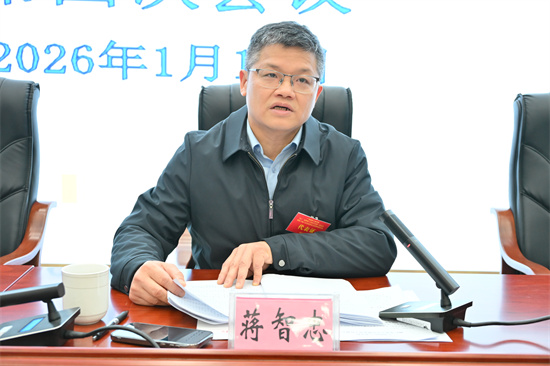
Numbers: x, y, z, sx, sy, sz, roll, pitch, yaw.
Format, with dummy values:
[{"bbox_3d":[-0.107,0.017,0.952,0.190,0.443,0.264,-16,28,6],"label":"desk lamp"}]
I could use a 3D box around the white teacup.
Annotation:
[{"bbox_3d":[-0.355,0.209,1.287,0.089,0.100,0.089,1,7,0],"label":"white teacup"}]

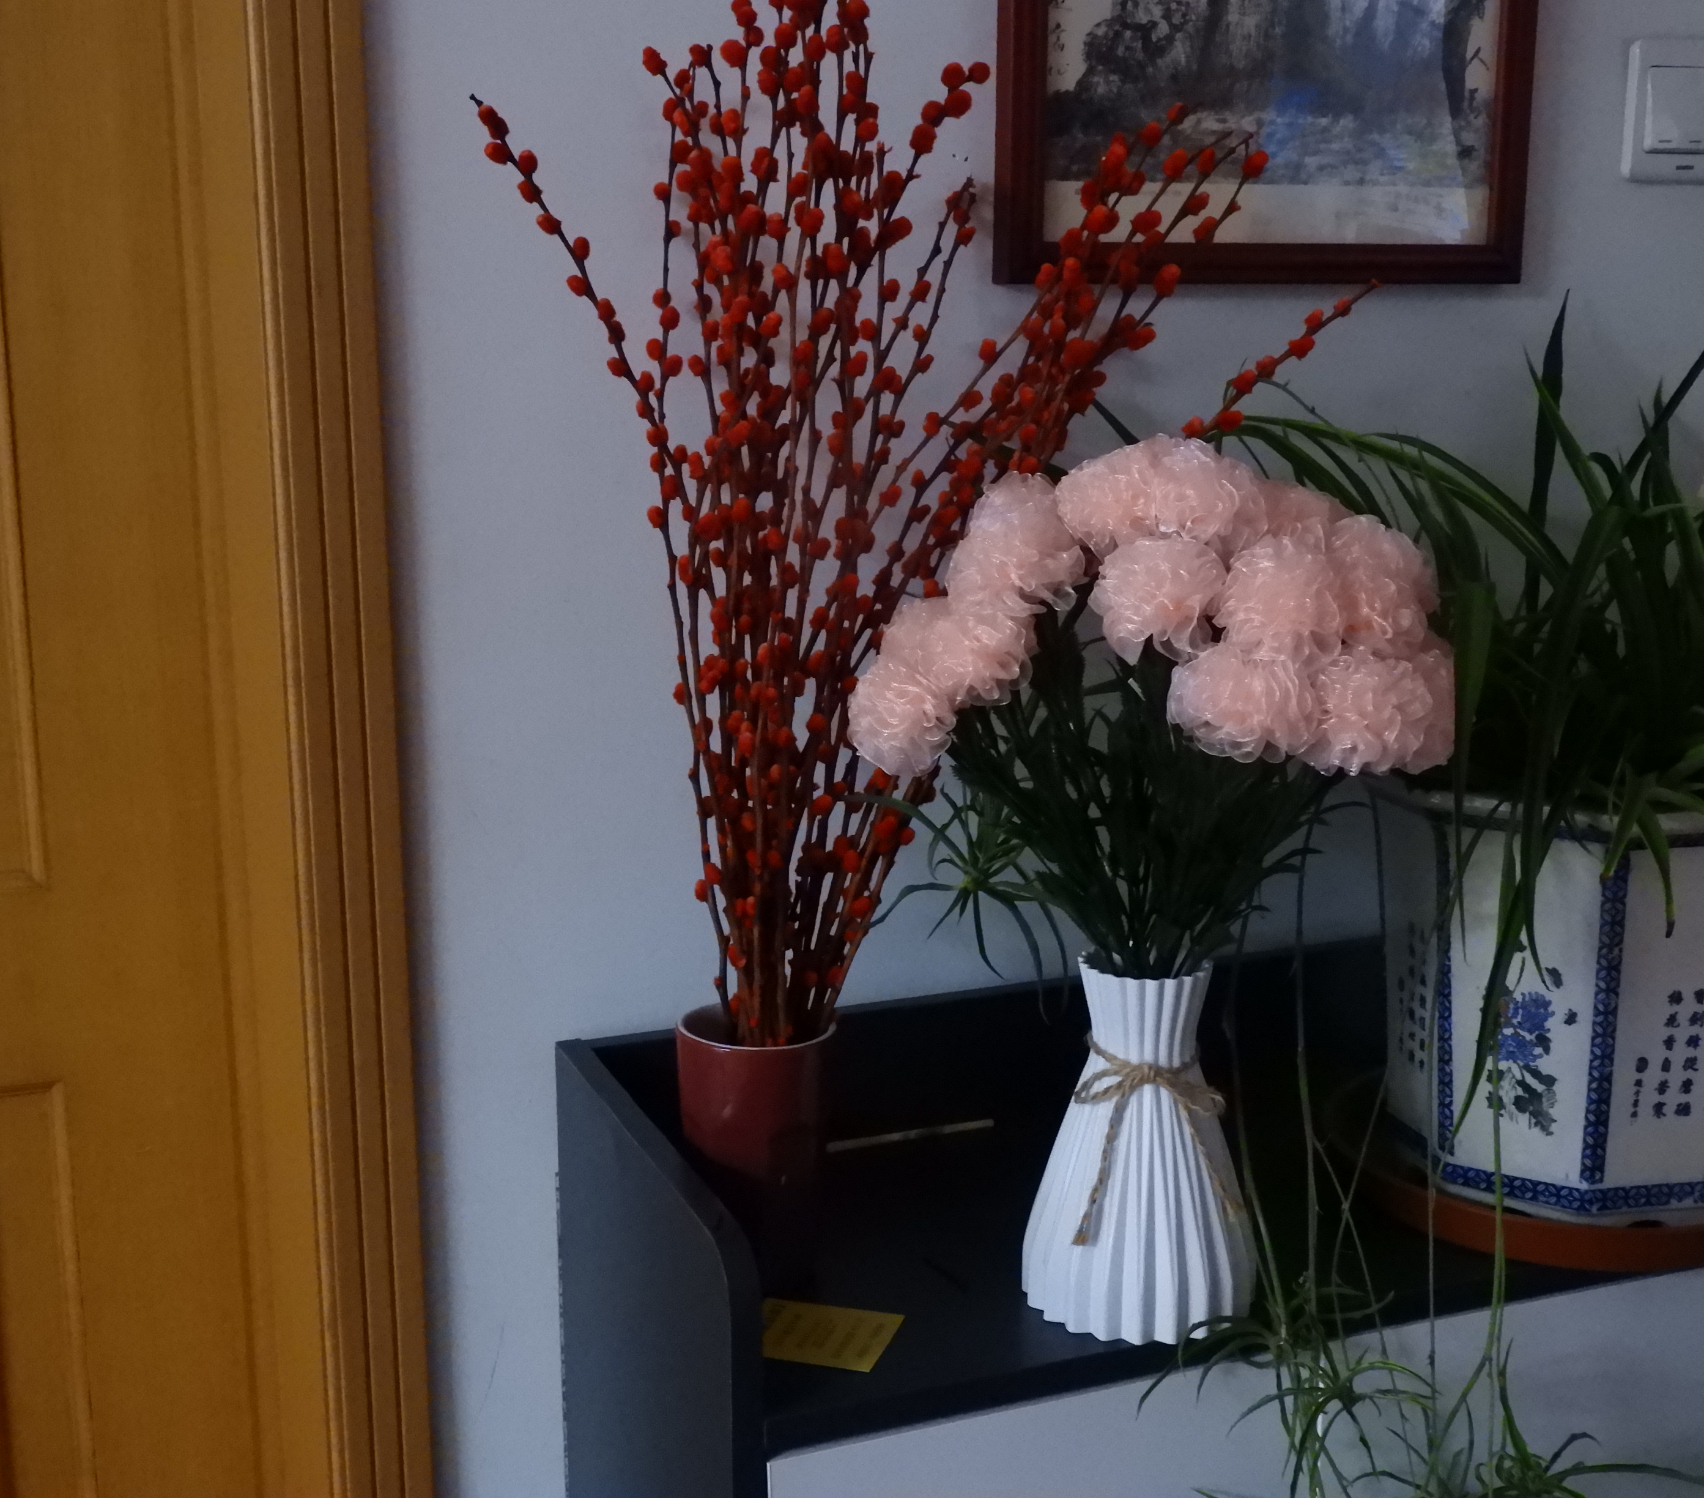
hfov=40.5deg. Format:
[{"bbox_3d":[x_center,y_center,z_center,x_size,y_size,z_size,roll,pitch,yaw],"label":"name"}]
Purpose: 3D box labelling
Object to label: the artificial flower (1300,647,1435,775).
[{"bbox_3d":[0.229,-0.017,1.025,0.061,0.058,0.060,0,10,2],"label":"artificial flower"}]

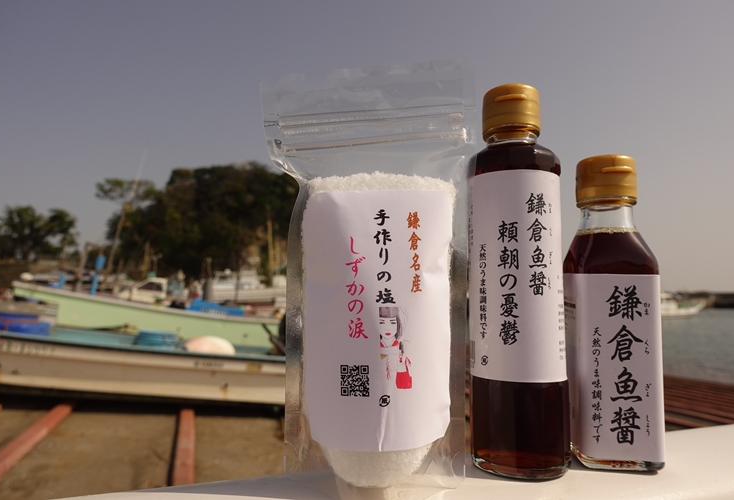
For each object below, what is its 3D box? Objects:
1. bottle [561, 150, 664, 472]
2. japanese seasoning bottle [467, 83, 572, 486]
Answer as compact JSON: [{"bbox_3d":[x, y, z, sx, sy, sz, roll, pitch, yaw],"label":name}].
[{"bbox_3d":[0.128,0.030,0.264,0.039,0.155,0.039,0,-5,12],"label":"bottle"},{"bbox_3d":[0.077,0.012,0.260,0.048,0.192,0.048,-2,-6,17],"label":"japanese seasoning bottle"}]

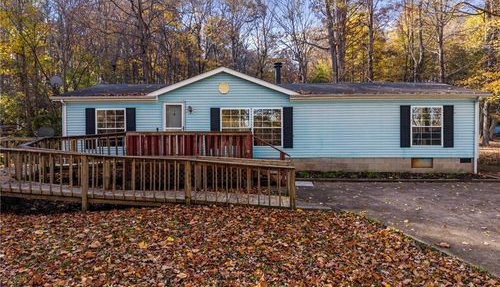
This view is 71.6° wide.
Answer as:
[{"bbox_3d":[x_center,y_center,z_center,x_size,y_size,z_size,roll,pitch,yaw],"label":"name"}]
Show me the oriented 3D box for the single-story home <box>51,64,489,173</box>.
[{"bbox_3d":[0.720,-1.170,17.200,16.900,4.500,7.700,0,2,3],"label":"single-story home"}]

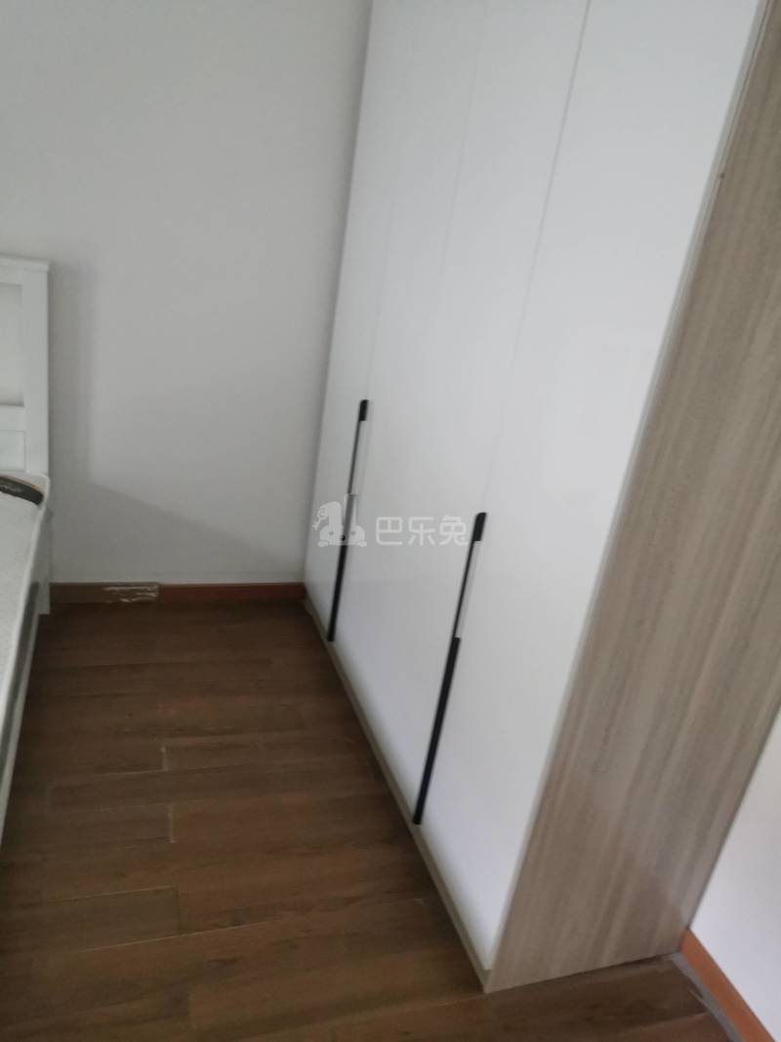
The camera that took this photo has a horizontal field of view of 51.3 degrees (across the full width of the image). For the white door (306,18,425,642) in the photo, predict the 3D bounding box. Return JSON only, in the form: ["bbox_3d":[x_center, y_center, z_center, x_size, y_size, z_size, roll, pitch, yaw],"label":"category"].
[{"bbox_3d":[-0.105,-0.661,2.737,0.040,2.209,0.457,0,23,-20],"label":"white door"}]

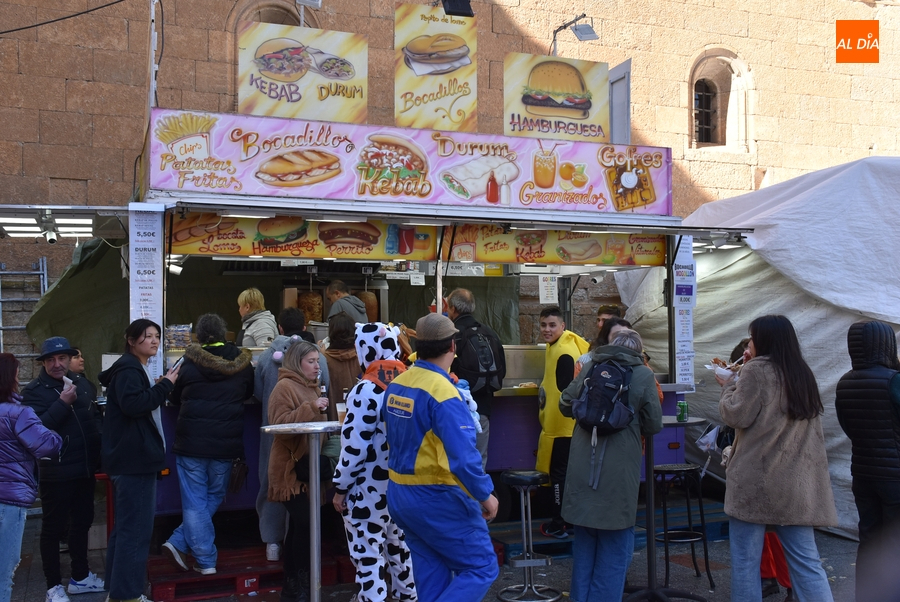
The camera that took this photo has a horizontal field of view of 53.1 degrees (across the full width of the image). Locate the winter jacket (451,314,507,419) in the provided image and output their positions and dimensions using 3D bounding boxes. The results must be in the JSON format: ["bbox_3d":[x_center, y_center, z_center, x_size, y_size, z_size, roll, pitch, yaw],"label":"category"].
[{"bbox_3d":[0.178,0.443,6.288,0.500,0.730,0.380,1,-2,-25],"label":"winter jacket"}]

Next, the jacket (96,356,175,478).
[{"bbox_3d":[-1.921,0.689,5.520,0.450,0.755,0.450,0,-3,0],"label":"jacket"}]

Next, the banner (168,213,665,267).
[{"bbox_3d":[-0.069,-0.467,6.881,3.990,0.350,0.050,1,-2,-19],"label":"banner"}]

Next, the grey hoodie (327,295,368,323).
[{"bbox_3d":[-0.868,0.209,7.700,0.360,0.610,0.460,-2,-3,41],"label":"grey hoodie"}]

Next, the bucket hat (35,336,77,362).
[{"bbox_3d":[-2.440,0.305,5.600,0.270,0.135,0.290,-8,-2,-30],"label":"bucket hat"}]

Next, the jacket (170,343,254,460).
[{"bbox_3d":[-1.508,0.638,5.720,0.540,0.750,0.430,1,-3,-22],"label":"jacket"}]

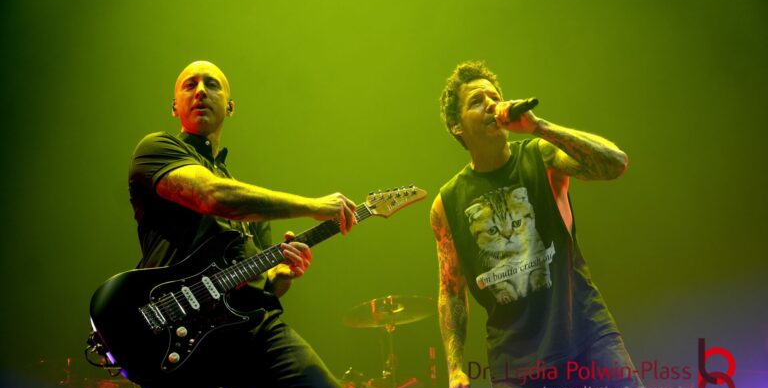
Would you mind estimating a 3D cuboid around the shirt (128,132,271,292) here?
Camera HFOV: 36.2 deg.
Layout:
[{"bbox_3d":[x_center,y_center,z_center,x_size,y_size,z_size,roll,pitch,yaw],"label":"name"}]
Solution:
[{"bbox_3d":[-0.488,0.052,3.140,0.420,0.480,0.280,15,-22,-42],"label":"shirt"}]

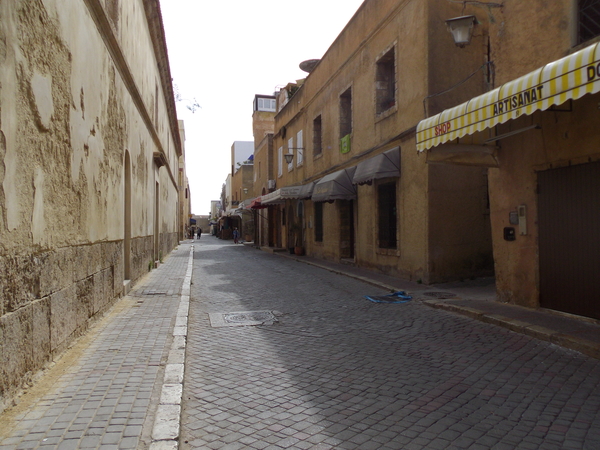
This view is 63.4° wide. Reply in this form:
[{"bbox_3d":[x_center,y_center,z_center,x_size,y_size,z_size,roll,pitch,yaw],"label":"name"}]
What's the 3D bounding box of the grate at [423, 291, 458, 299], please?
[{"bbox_3d":[3.139,1.582,10.843,0.770,0.050,0.770,0,-1,-12],"label":"grate"}]

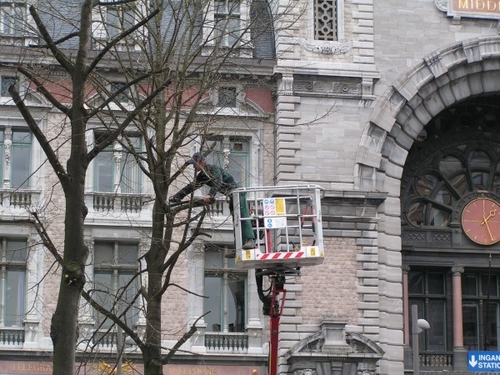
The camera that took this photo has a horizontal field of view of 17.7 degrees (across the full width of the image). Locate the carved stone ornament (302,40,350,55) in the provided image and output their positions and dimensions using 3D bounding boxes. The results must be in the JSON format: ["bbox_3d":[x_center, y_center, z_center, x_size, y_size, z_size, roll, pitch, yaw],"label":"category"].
[{"bbox_3d":[2.898,-5.302,60.726,1.811,0.420,0.220,2,-12,-11],"label":"carved stone ornament"}]

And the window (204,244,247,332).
[{"bbox_3d":[-0.898,3.702,59.099,1.516,3.231,0.250,2,-12,-11],"label":"window"}]

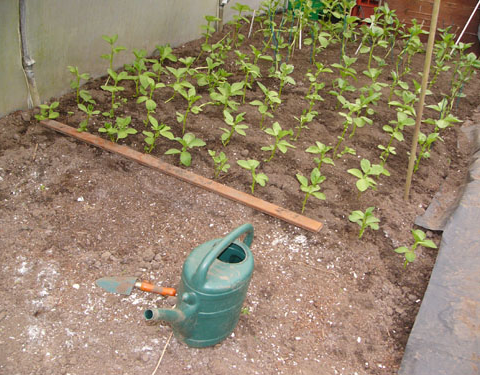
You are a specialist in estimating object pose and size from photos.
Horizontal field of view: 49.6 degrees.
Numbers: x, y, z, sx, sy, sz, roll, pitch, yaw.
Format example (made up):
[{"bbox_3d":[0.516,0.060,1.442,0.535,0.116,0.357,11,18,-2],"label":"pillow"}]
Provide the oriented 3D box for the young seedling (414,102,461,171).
[{"bbox_3d":[1.119,-0.270,2.964,0.247,0.406,0.223,12,31,18],"label":"young seedling"}]

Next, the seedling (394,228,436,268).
[{"bbox_3d":[0.621,0.225,1.841,0.148,0.172,0.133,3,35,0],"label":"seedling"}]

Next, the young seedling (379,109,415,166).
[{"bbox_3d":[0.715,-0.217,2.375,0.171,0.278,0.154,3,35,0],"label":"young seedling"}]

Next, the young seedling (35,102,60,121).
[{"bbox_3d":[-1.313,-0.510,3.545,0.168,0.115,0.151,-9,31,-19],"label":"young seedling"}]

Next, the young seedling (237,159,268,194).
[{"bbox_3d":[0.065,-0.049,2.718,0.167,0.194,0.159,0,27,0],"label":"young seedling"}]

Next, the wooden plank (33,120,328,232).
[{"bbox_3d":[-0.515,-0.137,3.077,2.291,0.020,0.074,20,34,34],"label":"wooden plank"}]

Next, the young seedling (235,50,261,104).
[{"bbox_3d":[0.058,-0.839,4.009,0.200,0.413,0.190,0,27,0],"label":"young seedling"}]

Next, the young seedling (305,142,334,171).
[{"bbox_3d":[0.388,-0.150,2.539,0.146,0.152,0.135,4,31,0],"label":"young seedling"}]

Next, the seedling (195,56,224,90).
[{"bbox_3d":[-0.265,-0.952,4.375,0.236,0.278,0.224,0,27,0],"label":"seedling"}]

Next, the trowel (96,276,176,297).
[{"bbox_3d":[-0.343,0.330,1.725,0.277,0.055,0.085,8,36,7],"label":"trowel"}]

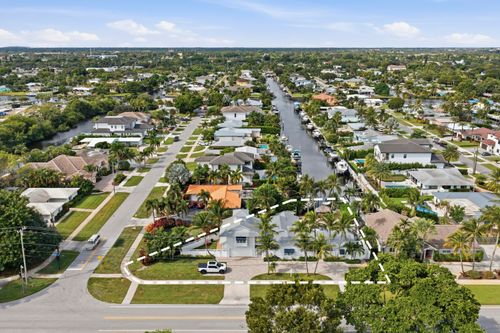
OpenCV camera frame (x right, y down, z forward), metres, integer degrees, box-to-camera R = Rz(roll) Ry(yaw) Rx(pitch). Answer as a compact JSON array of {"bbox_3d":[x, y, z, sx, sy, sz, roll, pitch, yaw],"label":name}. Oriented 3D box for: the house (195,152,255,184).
[{"bbox_3d":[-9.000,-0.688,136.316,21.600,7.800,19.000,0,17,1],"label":"house"}]

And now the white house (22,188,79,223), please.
[{"bbox_3d":[-58.300,10.528,106.810,15.500,3.700,20.500,0,17,1],"label":"white house"}]

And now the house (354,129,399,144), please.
[{"bbox_3d":[61.250,-15.270,191.730,20.500,4.500,15.500,0,17,1],"label":"house"}]

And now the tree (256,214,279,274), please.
[{"bbox_3d":[3.700,15.318,75.746,4.600,12.800,4.600,0,17,1],"label":"tree"}]

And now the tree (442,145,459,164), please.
[{"bbox_3d":[79.520,-4.826,153.970,6.540,7.590,6.540,0,17,0],"label":"tree"}]

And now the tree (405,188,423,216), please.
[{"bbox_3d":[44.359,9.771,105.781,5.170,8.060,5.170,0,17,0],"label":"tree"}]

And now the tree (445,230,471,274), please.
[{"bbox_3d":[41.060,17.160,77.210,5.110,9.820,5.110,0,17,1],"label":"tree"}]

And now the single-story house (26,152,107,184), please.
[{"bbox_3d":[-65.500,-0.490,141.610,27.000,5.700,24.000,0,17,1],"label":"single-story house"}]

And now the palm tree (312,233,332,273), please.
[{"bbox_3d":[14.633,17.602,78.181,4.190,9.340,4.190,0,17,0],"label":"palm tree"}]

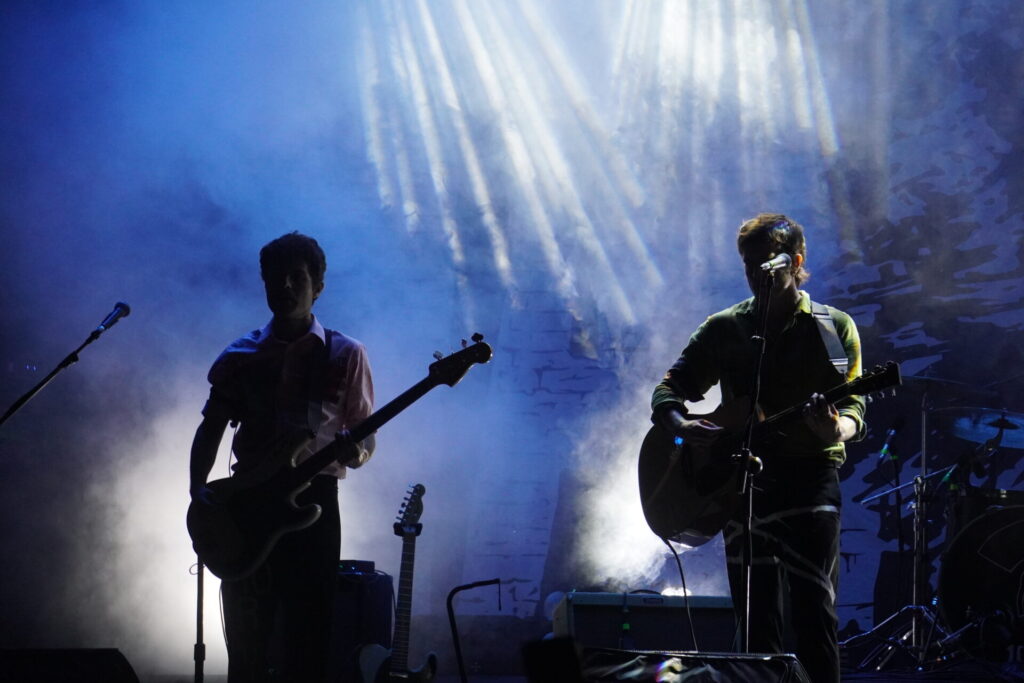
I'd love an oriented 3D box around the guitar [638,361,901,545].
[{"bbox_3d":[0.801,0.287,20.162,1.042,0.404,0.118,-27,-32,35],"label":"guitar"}]

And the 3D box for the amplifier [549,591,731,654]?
[{"bbox_3d":[0.460,1.109,22.007,0.592,0.485,0.250,1,-16,-11],"label":"amplifier"}]

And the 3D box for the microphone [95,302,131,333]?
[{"bbox_3d":[-1.242,-0.076,20.600,0.052,0.052,0.163,-41,0,37],"label":"microphone"}]

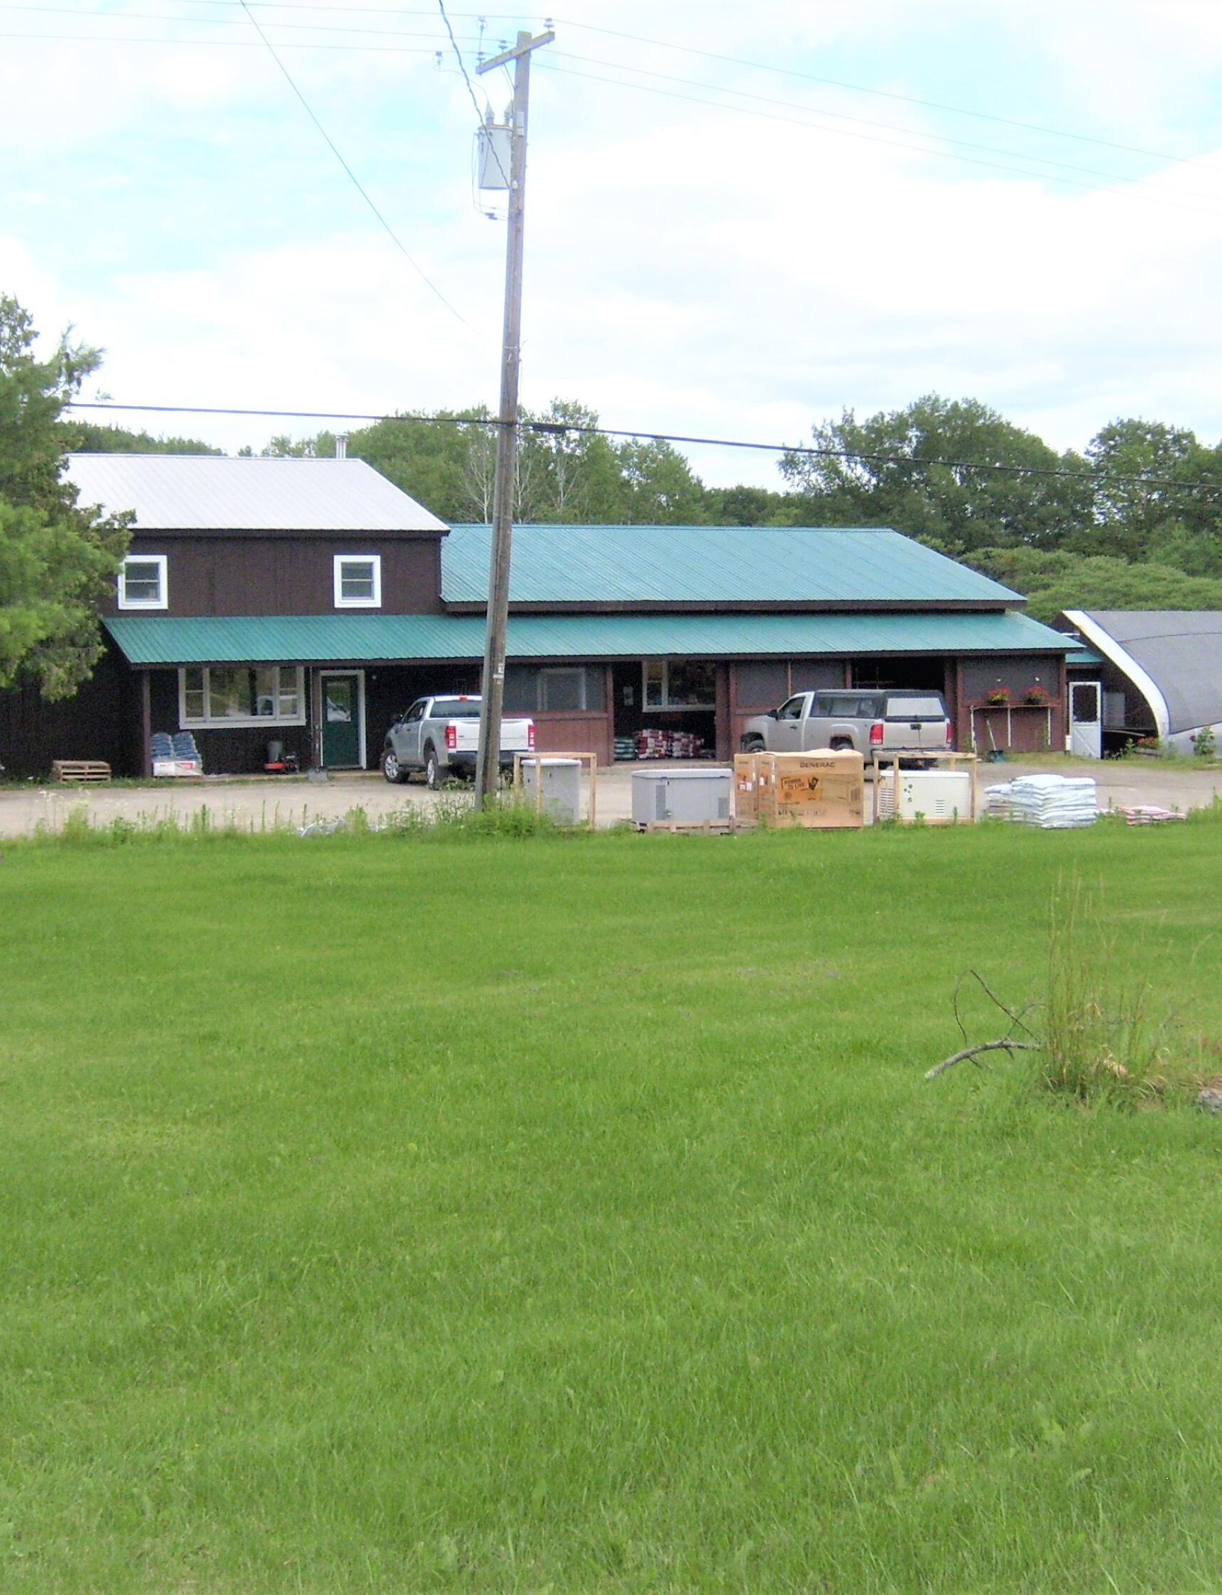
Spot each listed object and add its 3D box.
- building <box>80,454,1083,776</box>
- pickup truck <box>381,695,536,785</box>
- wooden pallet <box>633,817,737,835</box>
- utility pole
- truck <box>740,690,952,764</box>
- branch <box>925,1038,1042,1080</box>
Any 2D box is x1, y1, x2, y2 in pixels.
[{"bbox_3d":[-2.303,-4.975,55.314,22.667,7.825,17.000,-2,4,-20],"label":"building"},{"bbox_3d":[-3.192,-1.137,43.934,1.920,1.820,5.350,-2,4,-20],"label":"pickup truck"},{"bbox_3d":[1.089,0.399,31.685,1.360,0.150,0.800,-2,4,-21],"label":"wooden pallet"},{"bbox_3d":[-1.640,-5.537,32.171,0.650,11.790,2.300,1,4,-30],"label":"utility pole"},{"bbox_3d":[4.954,-1.381,46.484,2.060,1.880,5.600,-3,4,-27],"label":"truck"},{"bbox_3d":[1.854,1.287,10.689,0.550,0.170,0.180,-2,4,-15],"label":"branch"}]

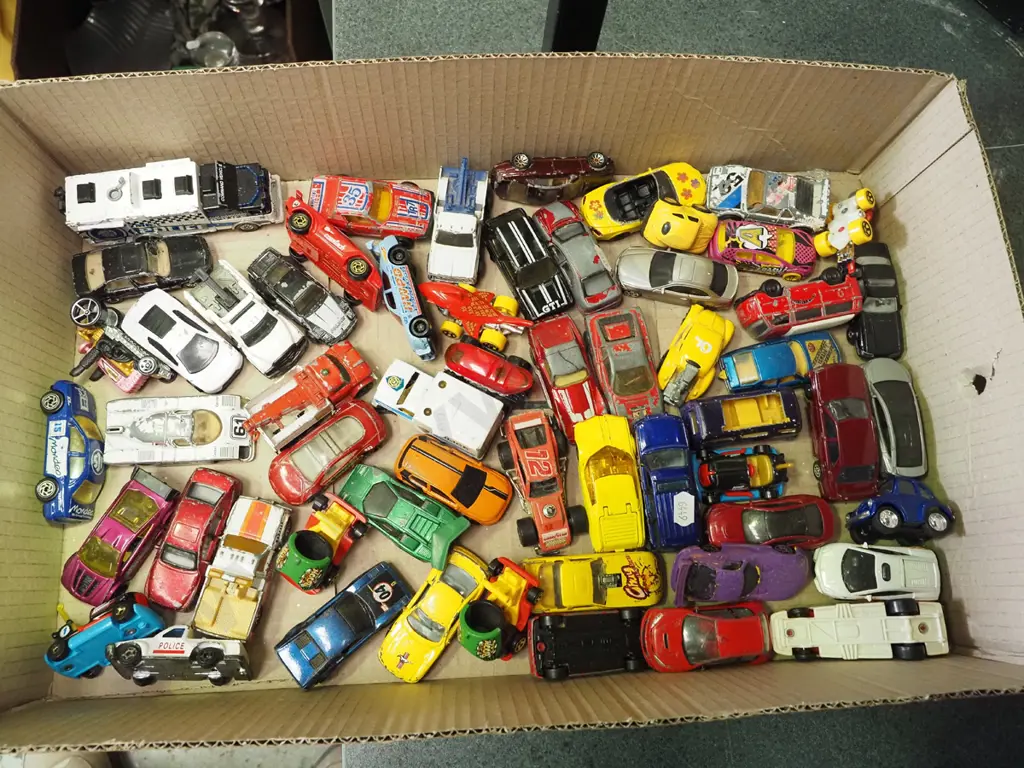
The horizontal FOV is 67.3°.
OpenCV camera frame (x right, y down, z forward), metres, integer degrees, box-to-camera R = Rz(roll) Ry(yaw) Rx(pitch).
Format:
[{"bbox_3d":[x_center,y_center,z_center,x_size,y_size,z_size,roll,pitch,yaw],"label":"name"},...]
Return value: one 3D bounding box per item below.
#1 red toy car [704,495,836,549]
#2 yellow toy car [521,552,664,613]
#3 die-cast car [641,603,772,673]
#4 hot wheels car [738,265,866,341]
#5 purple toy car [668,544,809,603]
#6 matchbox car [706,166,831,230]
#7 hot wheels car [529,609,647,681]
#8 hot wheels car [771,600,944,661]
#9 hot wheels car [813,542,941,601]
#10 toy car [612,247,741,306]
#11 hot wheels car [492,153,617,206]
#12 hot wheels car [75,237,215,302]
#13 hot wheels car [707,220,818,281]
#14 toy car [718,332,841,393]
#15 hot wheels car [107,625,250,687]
[{"bbox_3d":[0.142,0.076,0.421,0.070,0.019,0.029,-4,78,-2],"label":"red toy car"},{"bbox_3d":[0.043,0.106,0.410,0.074,0.022,0.030,-3,78,-2],"label":"yellow toy car"},{"bbox_3d":[0.103,0.133,0.406,0.069,0.022,0.032,-3,78,-2],"label":"die-cast car"},{"bbox_3d":[0.173,-0.049,0.467,0.070,0.028,0.029,-12,80,-5],"label":"hot wheels car"},{"bbox_3d":[0.122,0.101,0.409,0.071,0.019,0.030,1,102,-1],"label":"purple toy car"},{"bbox_3d":[0.154,-0.113,0.463,0.072,0.020,0.031,6,77,0],"label":"matchbox car"},{"bbox_3d":[0.045,0.140,0.421,0.068,0.022,0.033,-4,77,-4],"label":"hot wheels car"},{"bbox_3d":[0.189,0.136,0.429,0.094,0.023,0.032,-1,77,-3],"label":"hot wheels car"},{"bbox_3d":[0.208,0.108,0.438,0.069,0.019,0.030,3,77,-2],"label":"hot wheels car"},{"bbox_3d":[0.097,-0.063,0.450,0.071,0.021,0.030,8,77,1],"label":"toy car"},{"bbox_3d":[0.025,-0.122,0.457,0.071,0.029,0.021,-2,78,-2],"label":"hot wheels car"},{"bbox_3d":[-0.214,-0.068,0.444,0.077,0.021,0.031,-11,78,-4],"label":"hot wheels car"},{"bbox_3d":[0.157,-0.083,0.477,0.066,0.023,0.027,9,77,-1],"label":"hot wheels car"},{"bbox_3d":[0.163,-0.013,0.462,0.069,0.021,0.027,-10,78,-5],"label":"toy car"},{"bbox_3d":[-0.175,0.142,0.406,0.067,0.028,0.022,1,52,-3],"label":"hot wheels car"}]

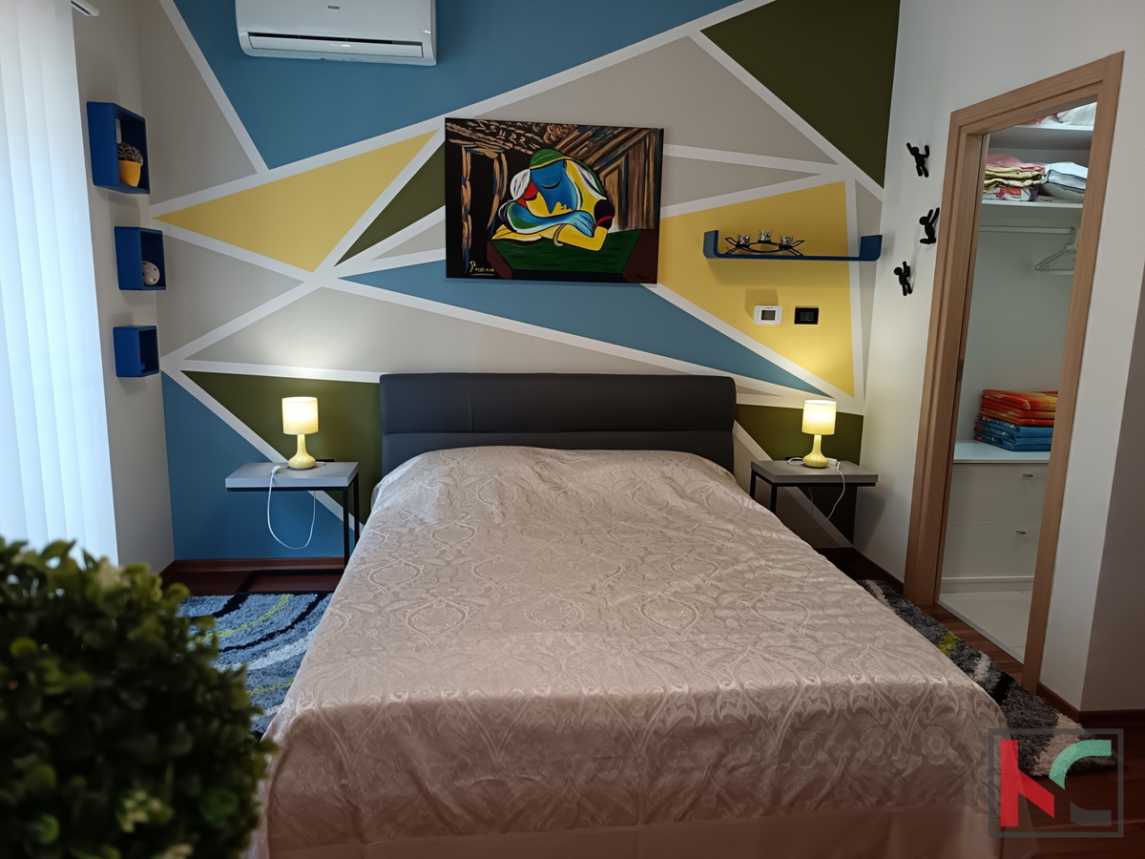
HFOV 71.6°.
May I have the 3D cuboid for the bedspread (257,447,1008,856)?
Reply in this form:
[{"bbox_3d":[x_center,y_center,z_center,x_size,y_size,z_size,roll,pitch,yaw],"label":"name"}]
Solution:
[{"bbox_3d":[0.069,0.536,2.774,1.750,0.550,2.150,0,10,-7],"label":"bedspread"}]

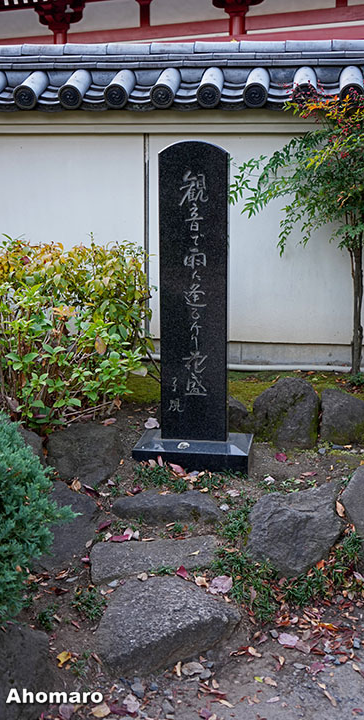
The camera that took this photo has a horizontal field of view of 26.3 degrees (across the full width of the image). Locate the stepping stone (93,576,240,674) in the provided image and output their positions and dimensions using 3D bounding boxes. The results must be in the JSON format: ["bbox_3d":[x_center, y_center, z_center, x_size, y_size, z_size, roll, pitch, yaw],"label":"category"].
[{"bbox_3d":[-0.054,0.852,2.535,0.449,0.162,0.367,-4,12,-18],"label":"stepping stone"}]

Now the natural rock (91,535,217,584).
[{"bbox_3d":[-0.106,0.730,2.867,0.456,0.093,0.258,-2,12,-8],"label":"natural rock"}]

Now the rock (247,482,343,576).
[{"bbox_3d":[0.410,0.621,2.882,0.335,0.290,0.322,0,12,0],"label":"rock"}]

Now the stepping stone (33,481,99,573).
[{"bbox_3d":[-0.460,0.621,2.944,0.271,0.261,0.403,0,12,0],"label":"stepping stone"}]

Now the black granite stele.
[{"bbox_3d":[0.058,-0.226,3.449,0.513,1.432,0.325,2,12,9],"label":"black granite stele"}]

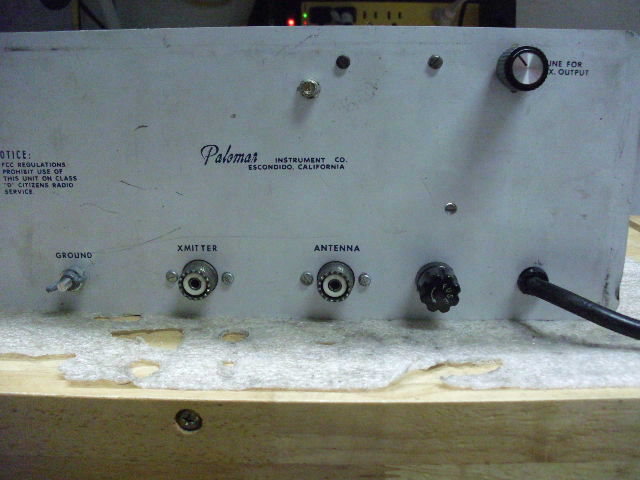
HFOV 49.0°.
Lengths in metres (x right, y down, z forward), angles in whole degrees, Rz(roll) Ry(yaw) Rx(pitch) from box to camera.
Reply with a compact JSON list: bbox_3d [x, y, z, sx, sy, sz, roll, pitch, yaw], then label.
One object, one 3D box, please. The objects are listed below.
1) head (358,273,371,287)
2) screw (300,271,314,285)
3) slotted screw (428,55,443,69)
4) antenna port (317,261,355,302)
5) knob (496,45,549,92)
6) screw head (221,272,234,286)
[{"bbox_3d":[0.020,0.018,0.318,0.006,0.006,0.002,1,15,3],"label":"head"},{"bbox_3d":[-0.006,0.018,0.319,0.006,0.006,0.002,1,15,3],"label":"screw"},{"bbox_3d":[0.048,-0.074,0.292,0.006,0.006,0.002,1,15,3],"label":"slotted screw"},{"bbox_3d":[0.007,0.019,0.315,0.017,0.017,0.011,1,15,3],"label":"antenna port"},{"bbox_3d":[0.082,-0.069,0.283,0.017,0.017,0.017,1,15,3],"label":"knob"},{"bbox_3d":[-0.042,0.018,0.322,0.006,0.006,0.002,1,15,3],"label":"screw head"}]

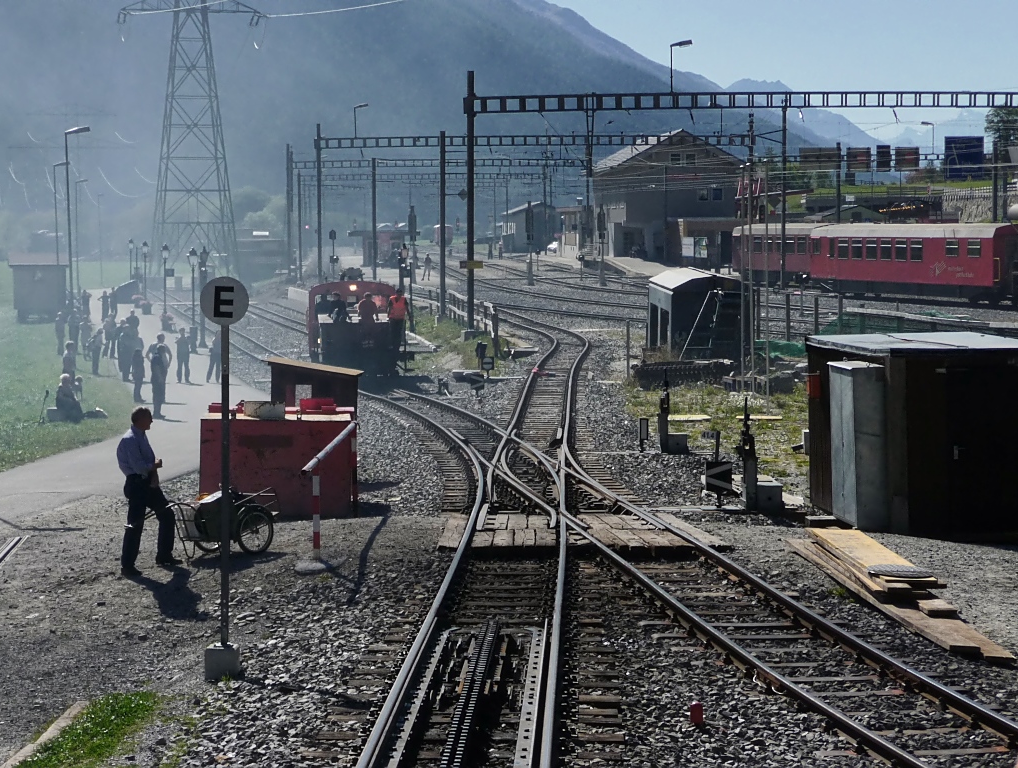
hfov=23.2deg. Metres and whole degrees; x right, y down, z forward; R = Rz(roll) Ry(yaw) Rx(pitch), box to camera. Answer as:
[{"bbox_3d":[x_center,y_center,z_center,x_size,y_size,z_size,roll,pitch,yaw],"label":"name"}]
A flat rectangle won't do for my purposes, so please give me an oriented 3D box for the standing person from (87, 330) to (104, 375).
[{"bbox_3d":[-13.728,-1.046,82.500,0.500,1.600,0.500,-1,4,-6],"label":"standing person"}]

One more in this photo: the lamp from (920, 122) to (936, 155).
[{"bbox_3d":[22.258,-13.068,132.000,0.780,1.750,0.250,0,4,0],"label":"lamp"}]

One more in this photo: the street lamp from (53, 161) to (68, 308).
[{"bbox_3d":[-26.983,-8.934,150.000,1.000,8.800,0.250,0,4,0],"label":"street lamp"}]

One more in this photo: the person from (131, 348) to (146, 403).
[{"bbox_3d":[-9.907,-0.229,66.500,0.380,1.421,0.450,-2,4,-24],"label":"person"}]

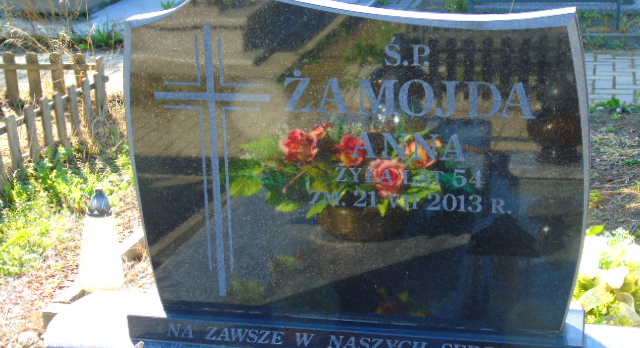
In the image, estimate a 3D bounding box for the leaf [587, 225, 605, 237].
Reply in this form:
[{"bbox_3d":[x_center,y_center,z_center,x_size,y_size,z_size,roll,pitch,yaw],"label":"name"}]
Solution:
[{"bbox_3d":[0.589,0.121,2.450,0.041,0.024,0.030,3,18,14],"label":"leaf"}]

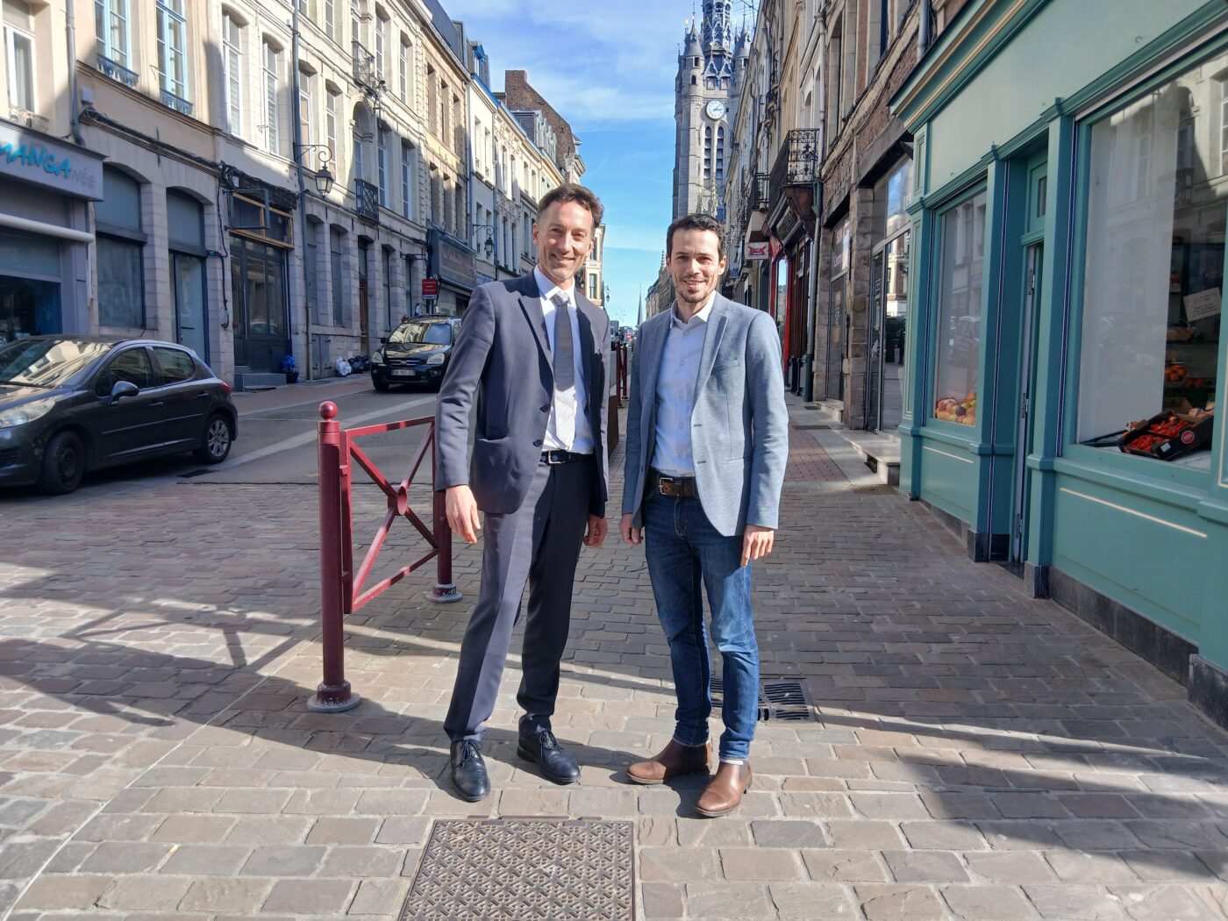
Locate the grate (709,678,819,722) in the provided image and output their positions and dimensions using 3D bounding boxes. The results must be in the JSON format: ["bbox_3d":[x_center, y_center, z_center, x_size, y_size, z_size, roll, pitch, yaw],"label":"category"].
[{"bbox_3d":[0.557,0.936,3.539,0.410,0.040,0.420,1,8,5],"label":"grate"}]

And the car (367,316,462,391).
[{"bbox_3d":[-4.307,-2.682,22.373,1.820,1.680,4.450,1,8,5],"label":"car"}]

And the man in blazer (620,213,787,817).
[{"bbox_3d":[0.270,0.159,2.767,0.520,1.759,0.380,3,6,23],"label":"man in blazer"}]

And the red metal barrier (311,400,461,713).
[{"bbox_3d":[-0.975,0.255,4.136,0.180,1.180,1.658,1,6,6],"label":"red metal barrier"}]

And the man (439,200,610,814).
[{"bbox_3d":[-0.282,0.105,2.824,0.530,1.846,0.380,-1,6,-16],"label":"man"}]

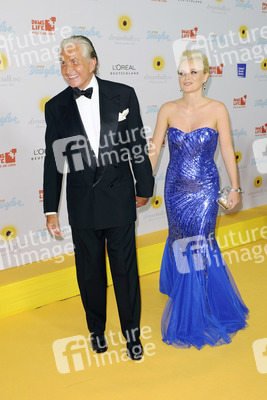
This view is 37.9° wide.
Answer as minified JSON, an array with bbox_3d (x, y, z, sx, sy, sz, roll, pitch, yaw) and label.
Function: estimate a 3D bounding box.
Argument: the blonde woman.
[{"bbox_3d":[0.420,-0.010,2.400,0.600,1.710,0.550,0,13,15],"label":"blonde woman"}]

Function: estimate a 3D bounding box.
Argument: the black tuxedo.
[{"bbox_3d":[-0.178,0.118,2.277,0.600,1.550,0.380,-2,13,8],"label":"black tuxedo"}]

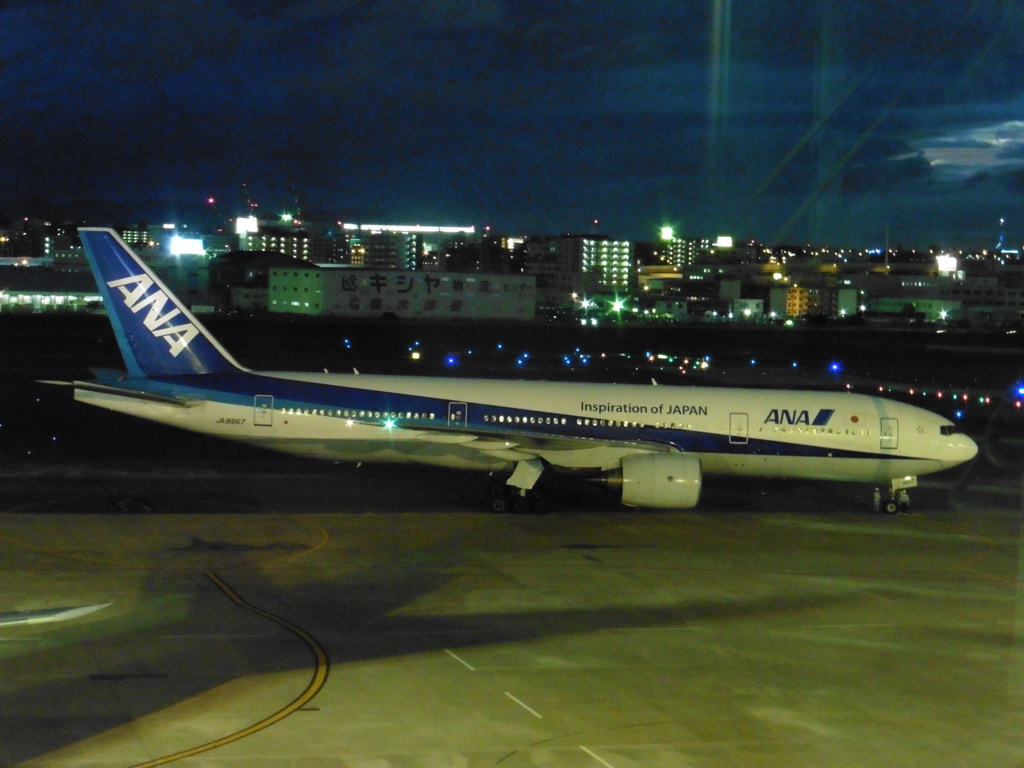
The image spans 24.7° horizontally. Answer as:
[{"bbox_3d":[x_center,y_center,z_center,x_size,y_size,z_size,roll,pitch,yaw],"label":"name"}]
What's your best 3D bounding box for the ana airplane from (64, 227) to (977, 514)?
[{"bbox_3d":[0.740,-0.760,162.440,63.700,18.500,60.900,1,3,-1],"label":"ana airplane"}]

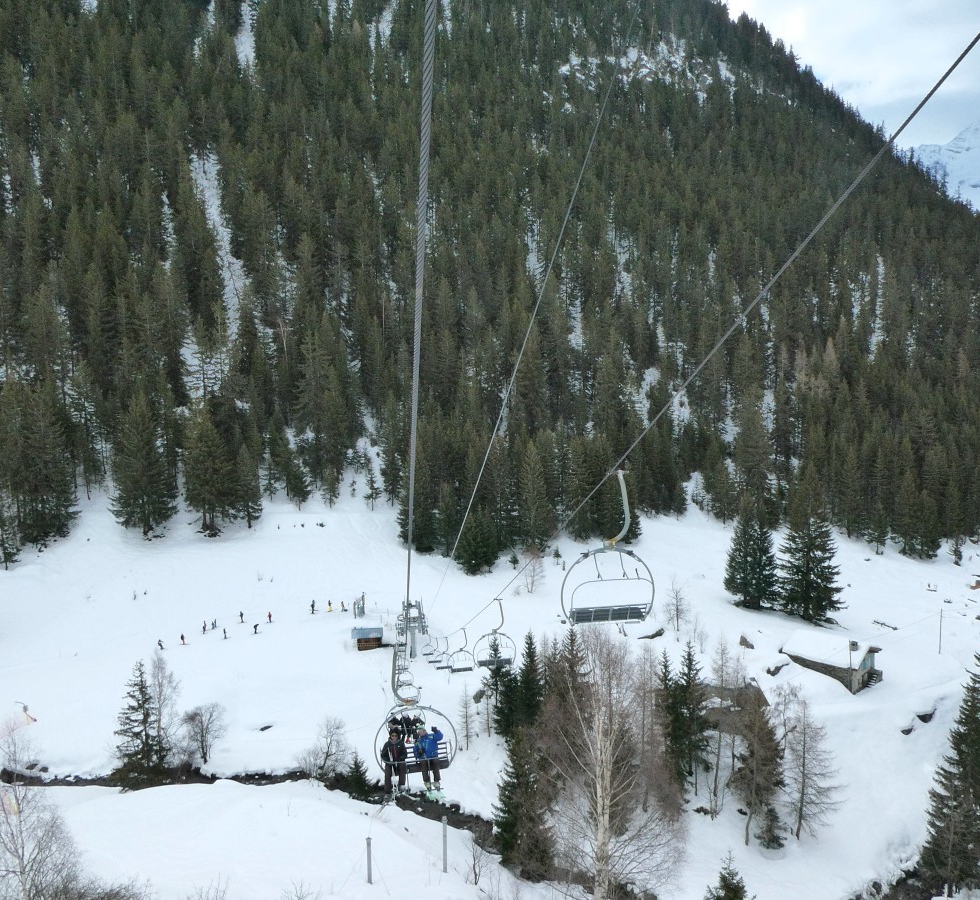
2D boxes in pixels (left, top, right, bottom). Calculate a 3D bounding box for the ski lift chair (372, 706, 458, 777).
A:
[{"bbox_3d":[-1.683,6.587,18.800,1.850,1.550,0.900,-3,10,-6],"label":"ski lift chair"}]

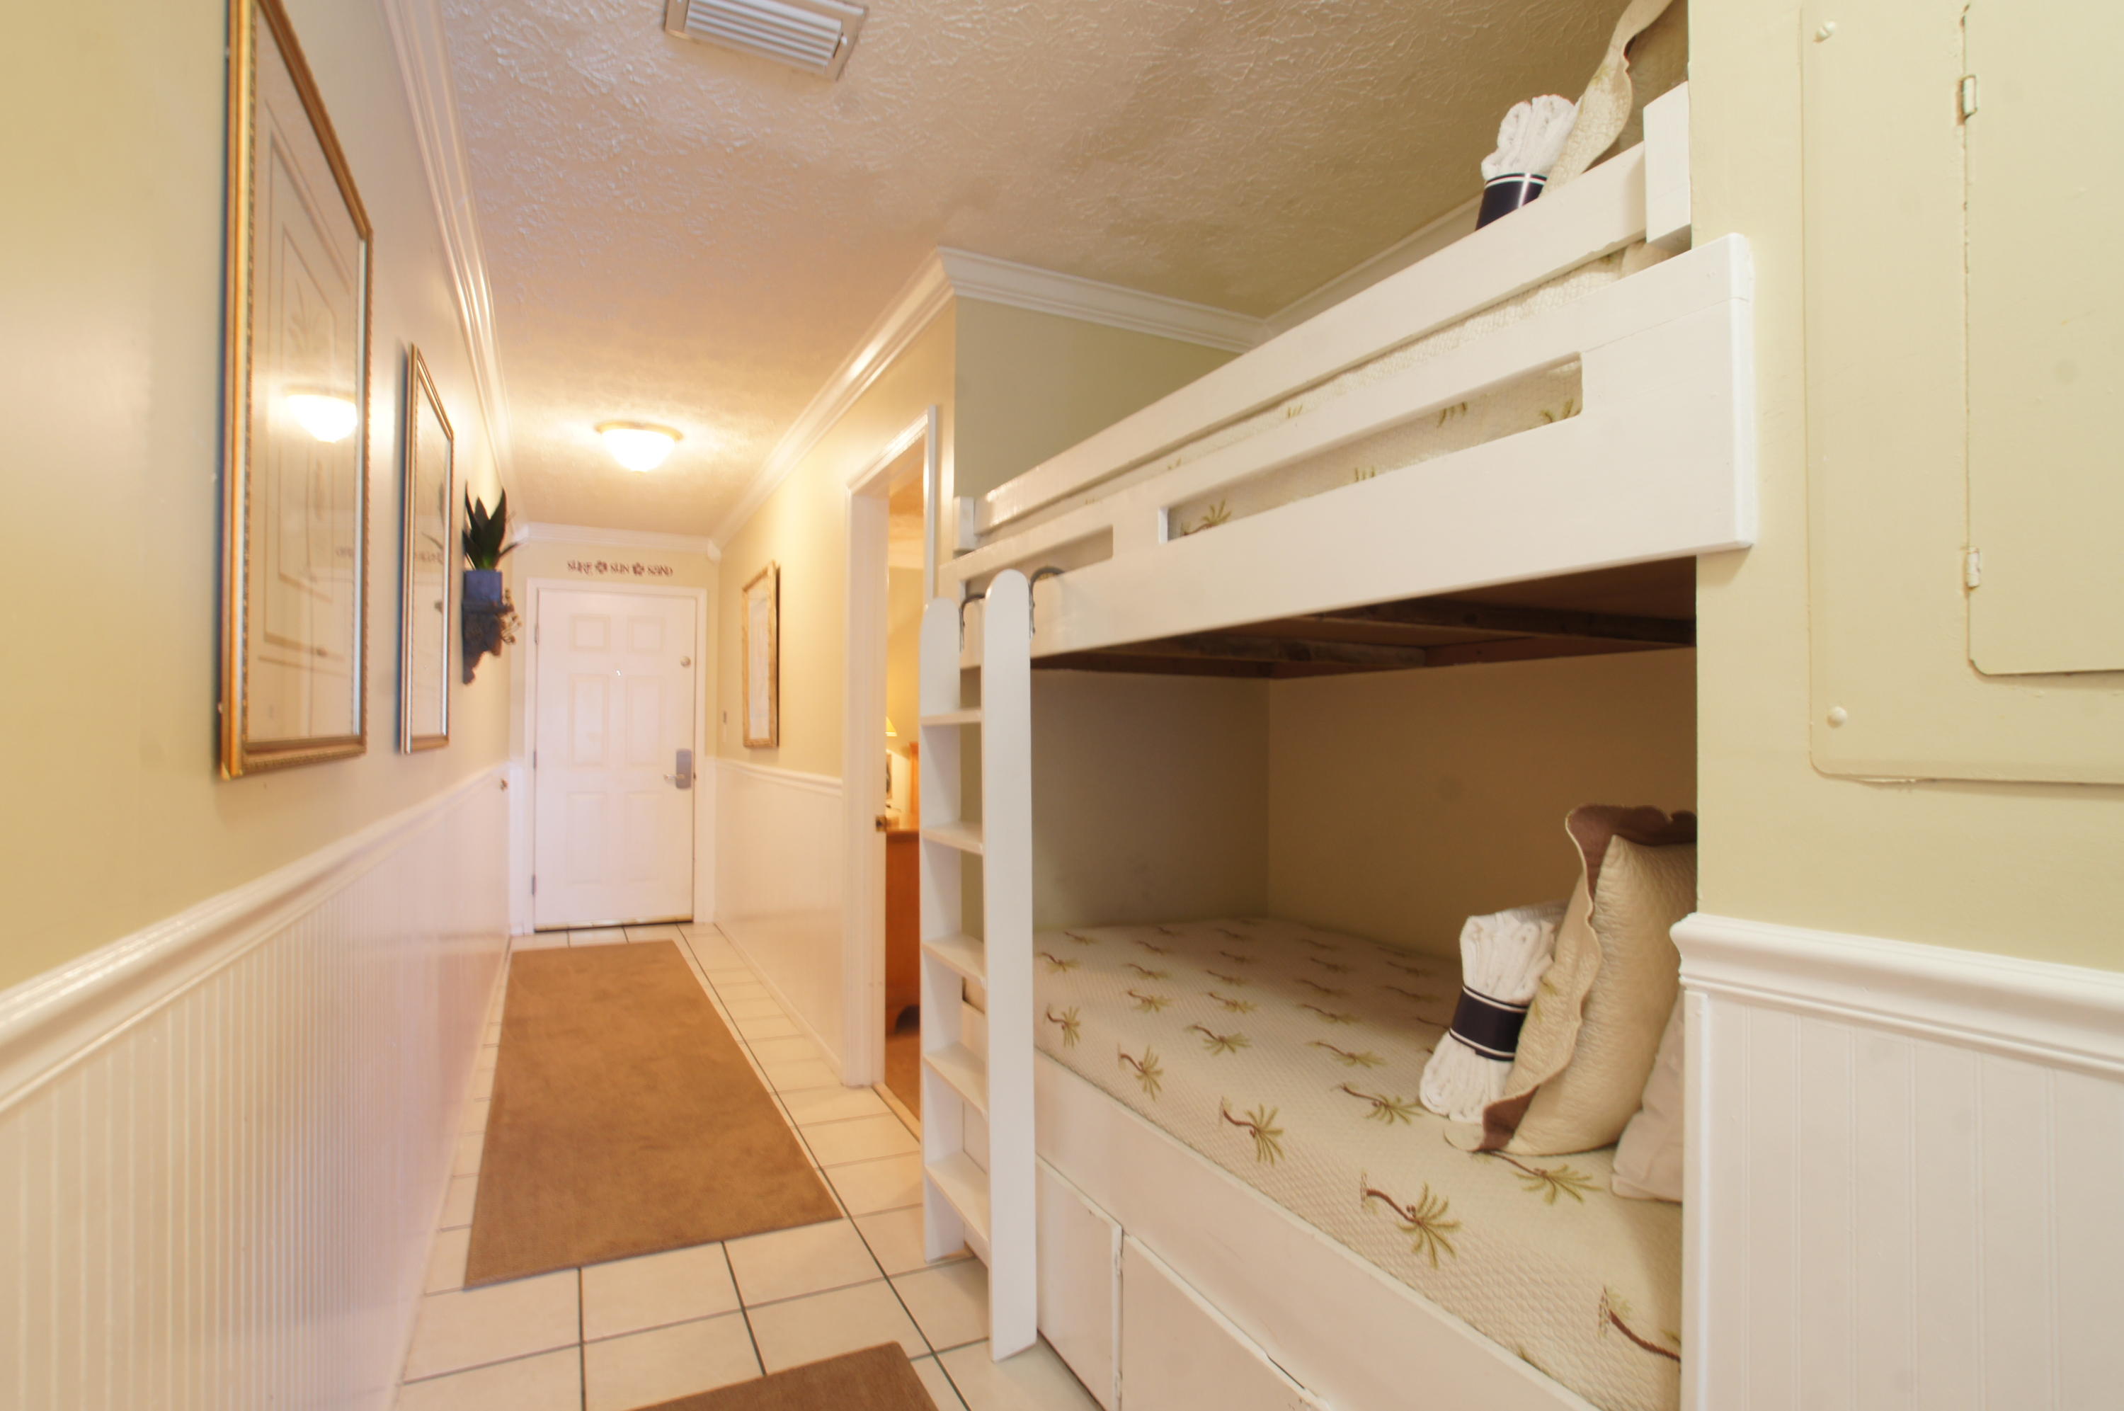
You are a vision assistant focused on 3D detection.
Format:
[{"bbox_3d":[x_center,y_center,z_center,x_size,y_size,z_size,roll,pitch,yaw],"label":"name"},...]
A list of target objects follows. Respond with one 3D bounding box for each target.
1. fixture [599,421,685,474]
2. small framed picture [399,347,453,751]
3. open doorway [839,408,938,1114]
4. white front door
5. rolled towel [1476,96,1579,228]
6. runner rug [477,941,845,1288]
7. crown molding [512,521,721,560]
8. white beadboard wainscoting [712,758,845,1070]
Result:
[{"bbox_3d":[-1.758,-1.052,3.920,0.325,0.170,0.325,1,-2,-28],"label":"fixture"},{"bbox_3d":[-1.258,-0.265,1.869,0.035,0.695,0.650,1,-2,-28],"label":"small framed picture"},{"bbox_3d":[-0.496,0.252,2.958,0.140,2.095,0.888,1,-2,-28],"label":"open doorway"},{"bbox_3d":[-2.769,0.337,5.884,0.905,2.060,0.045,1,-2,-28],"label":"white front door"},{"bbox_3d":[0.617,-0.651,1.303,0.130,0.320,0.135,-3,18,-44],"label":"rolled towel"},{"bbox_3d":[-1.774,1.315,3.760,0.810,0.010,3.567,1,-2,-29],"label":"runner rug"},{"bbox_3d":[-2.734,-1.039,5.883,1.138,0.085,0.085,1,-2,-28],"label":"crown molding"},{"bbox_3d":[-1.484,0.827,4.677,0.030,1.043,3.070,1,-2,-28],"label":"white beadboard wainscoting"}]

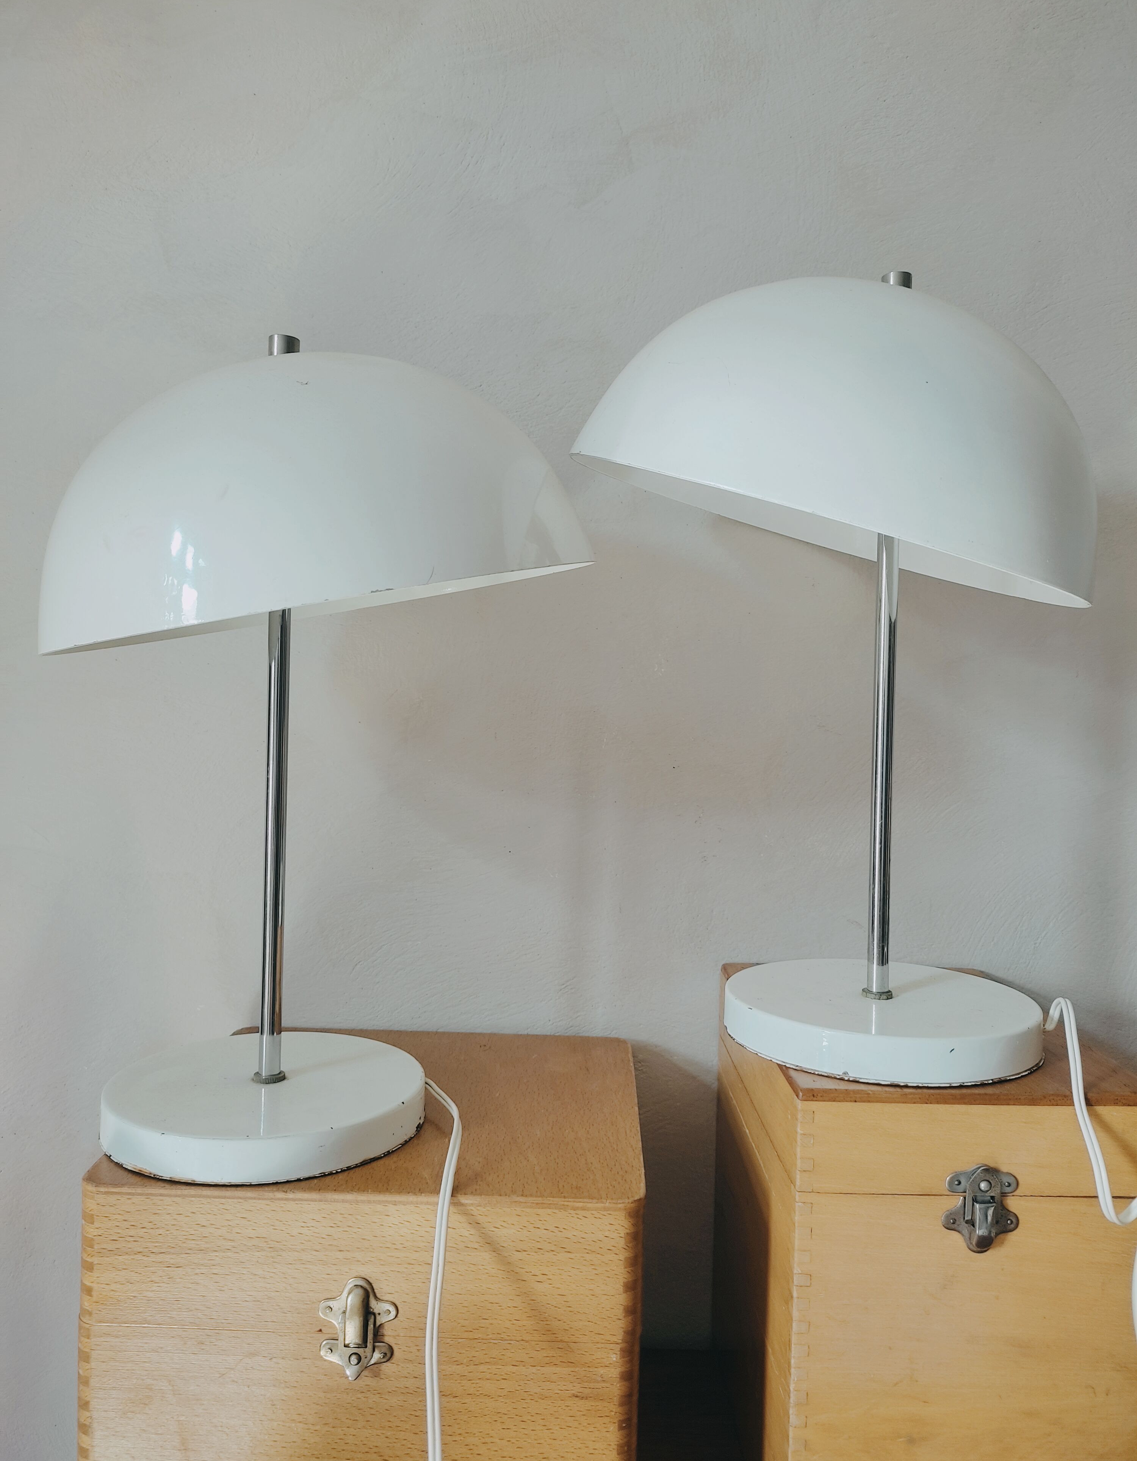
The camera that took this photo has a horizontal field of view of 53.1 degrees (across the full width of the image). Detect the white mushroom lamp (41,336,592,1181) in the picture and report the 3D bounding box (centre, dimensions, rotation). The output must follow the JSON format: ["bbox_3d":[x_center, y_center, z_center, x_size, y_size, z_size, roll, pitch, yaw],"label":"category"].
[{"bbox_3d":[-0.144,0.001,0.674,0.314,0.451,0.315,1,2,0],"label":"white mushroom lamp"}]

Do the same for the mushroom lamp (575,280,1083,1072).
[{"bbox_3d":[0.156,-0.046,0.702,0.311,0.449,0.310,1,2,0],"label":"mushroom lamp"}]

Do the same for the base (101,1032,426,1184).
[{"bbox_3d":[-0.173,0.214,0.661,0.180,0.025,0.180,1,2,0],"label":"base"}]

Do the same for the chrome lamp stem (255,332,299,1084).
[{"bbox_3d":[-0.168,-0.012,0.655,0.019,0.428,0.019,1,2,0],"label":"chrome lamp stem"}]

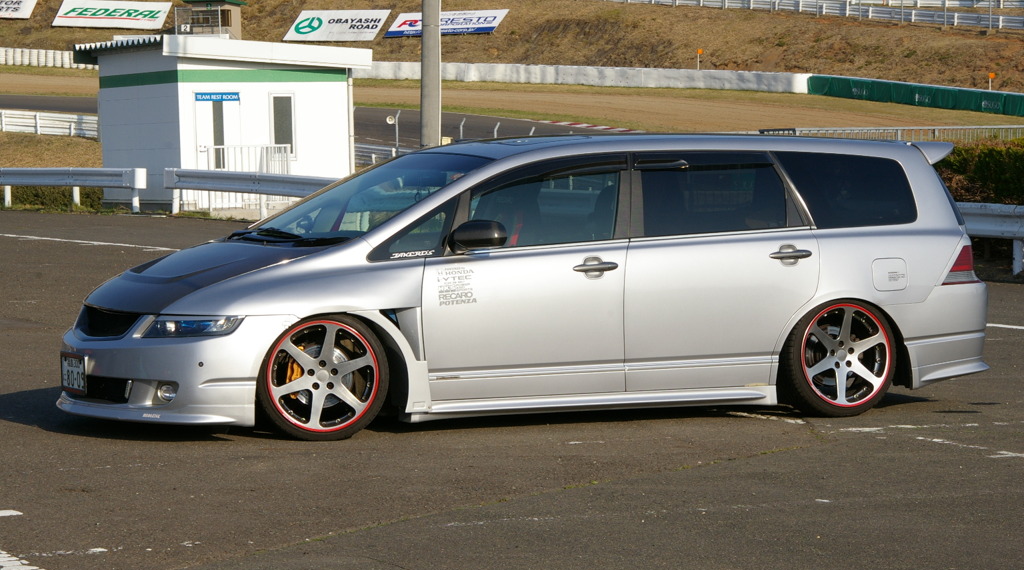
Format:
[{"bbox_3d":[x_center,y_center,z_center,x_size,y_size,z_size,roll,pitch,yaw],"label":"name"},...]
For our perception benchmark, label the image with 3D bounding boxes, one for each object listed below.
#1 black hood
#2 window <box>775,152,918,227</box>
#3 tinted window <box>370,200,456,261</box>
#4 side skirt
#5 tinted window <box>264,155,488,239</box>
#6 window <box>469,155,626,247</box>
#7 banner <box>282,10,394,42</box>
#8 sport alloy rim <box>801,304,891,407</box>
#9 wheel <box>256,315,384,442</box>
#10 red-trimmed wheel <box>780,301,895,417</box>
[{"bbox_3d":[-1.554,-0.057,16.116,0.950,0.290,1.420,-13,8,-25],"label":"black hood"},{"bbox_3d":[1.677,-0.474,16.722,0.758,0.407,0.070,0,-18,-28],"label":"window"},{"bbox_3d":[-0.466,-0.261,15.683,0.498,0.292,0.050,-4,-18,-19],"label":"tinted window"},{"bbox_3d":[0.372,0.573,16.146,2.050,0.110,0.140,-2,3,-26],"label":"side skirt"},{"bbox_3d":[-0.714,-0.445,16.505,0.970,0.170,1.360,-28,14,-22],"label":"tinted window"},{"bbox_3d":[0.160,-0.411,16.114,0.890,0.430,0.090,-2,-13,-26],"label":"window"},{"bbox_3d":[-11.853,-17.629,226.000,6.836,0.120,3.418,2,41,24],"label":"banner"},{"bbox_3d":[1.645,0.355,16.821,0.520,0.520,0.200,-2,3,-26],"label":"sport alloy rim"},{"bbox_3d":[-0.874,0.412,15.455,0.630,0.620,0.235,0,3,0],"label":"wheel"},{"bbox_3d":[1.619,0.347,16.657,0.630,0.620,0.235,-1,3,-25],"label":"red-trimmed wheel"}]

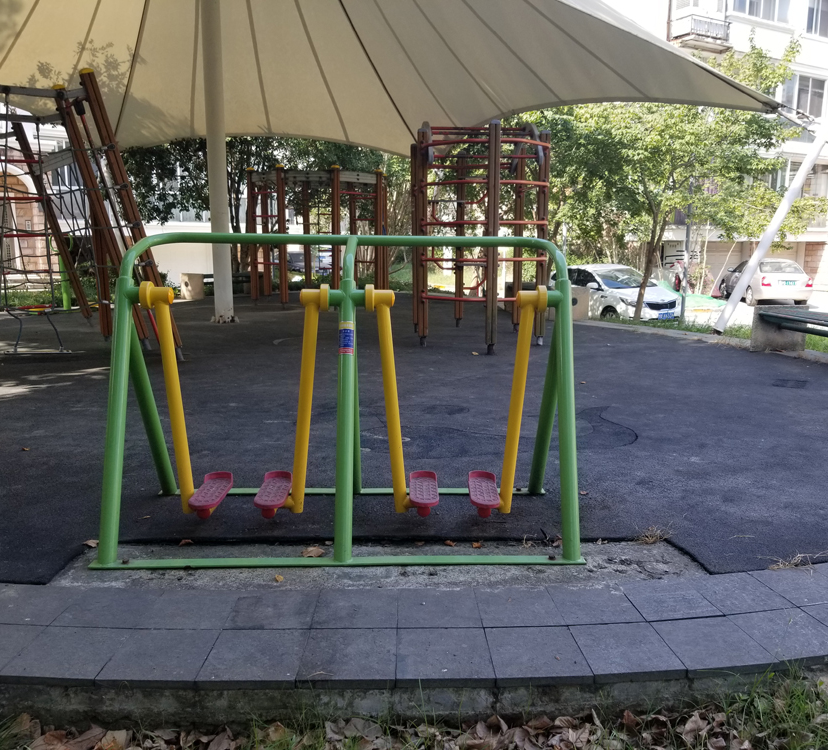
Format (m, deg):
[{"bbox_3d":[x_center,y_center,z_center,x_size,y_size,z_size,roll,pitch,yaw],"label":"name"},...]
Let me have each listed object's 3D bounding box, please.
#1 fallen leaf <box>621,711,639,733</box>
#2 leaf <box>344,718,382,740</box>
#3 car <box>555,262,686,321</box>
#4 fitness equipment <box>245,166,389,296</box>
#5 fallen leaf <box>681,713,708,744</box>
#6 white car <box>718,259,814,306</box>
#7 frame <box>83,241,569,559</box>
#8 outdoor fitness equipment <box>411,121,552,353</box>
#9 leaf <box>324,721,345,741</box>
[{"bbox_3d":[0.635,1.023,2.212,0.048,0.035,0.055,0,10,0],"label":"fallen leaf"},{"bbox_3d":[-0.146,1.028,2.178,0.110,0.030,0.070,0,10,0],"label":"leaf"},{"bbox_3d":[4.685,-1.939,18.334,1.720,1.460,4.370,-4,11,-22],"label":"car"},{"bbox_3d":[-1.964,-2.827,15.546,2.780,2.680,2.780,0,10,0],"label":"fitness equipment"},{"bbox_3d":[0.816,1.028,2.185,0.070,0.040,0.075,0,10,0],"label":"fallen leaf"},{"bbox_3d":[11.441,-3.092,24.734,1.700,1.450,4.350,1,10,3],"label":"white car"},{"bbox_3d":[-0.307,0.042,3.374,2.000,1.320,0.940,0,10,-1],"label":"frame"},{"bbox_3d":[0.804,-1.770,9.893,1.650,2.600,2.950,-1,10,-4],"label":"outdoor fitness equipment"},{"bbox_3d":[-0.230,1.029,2.168,0.062,0.028,0.065,0,10,0],"label":"leaf"}]

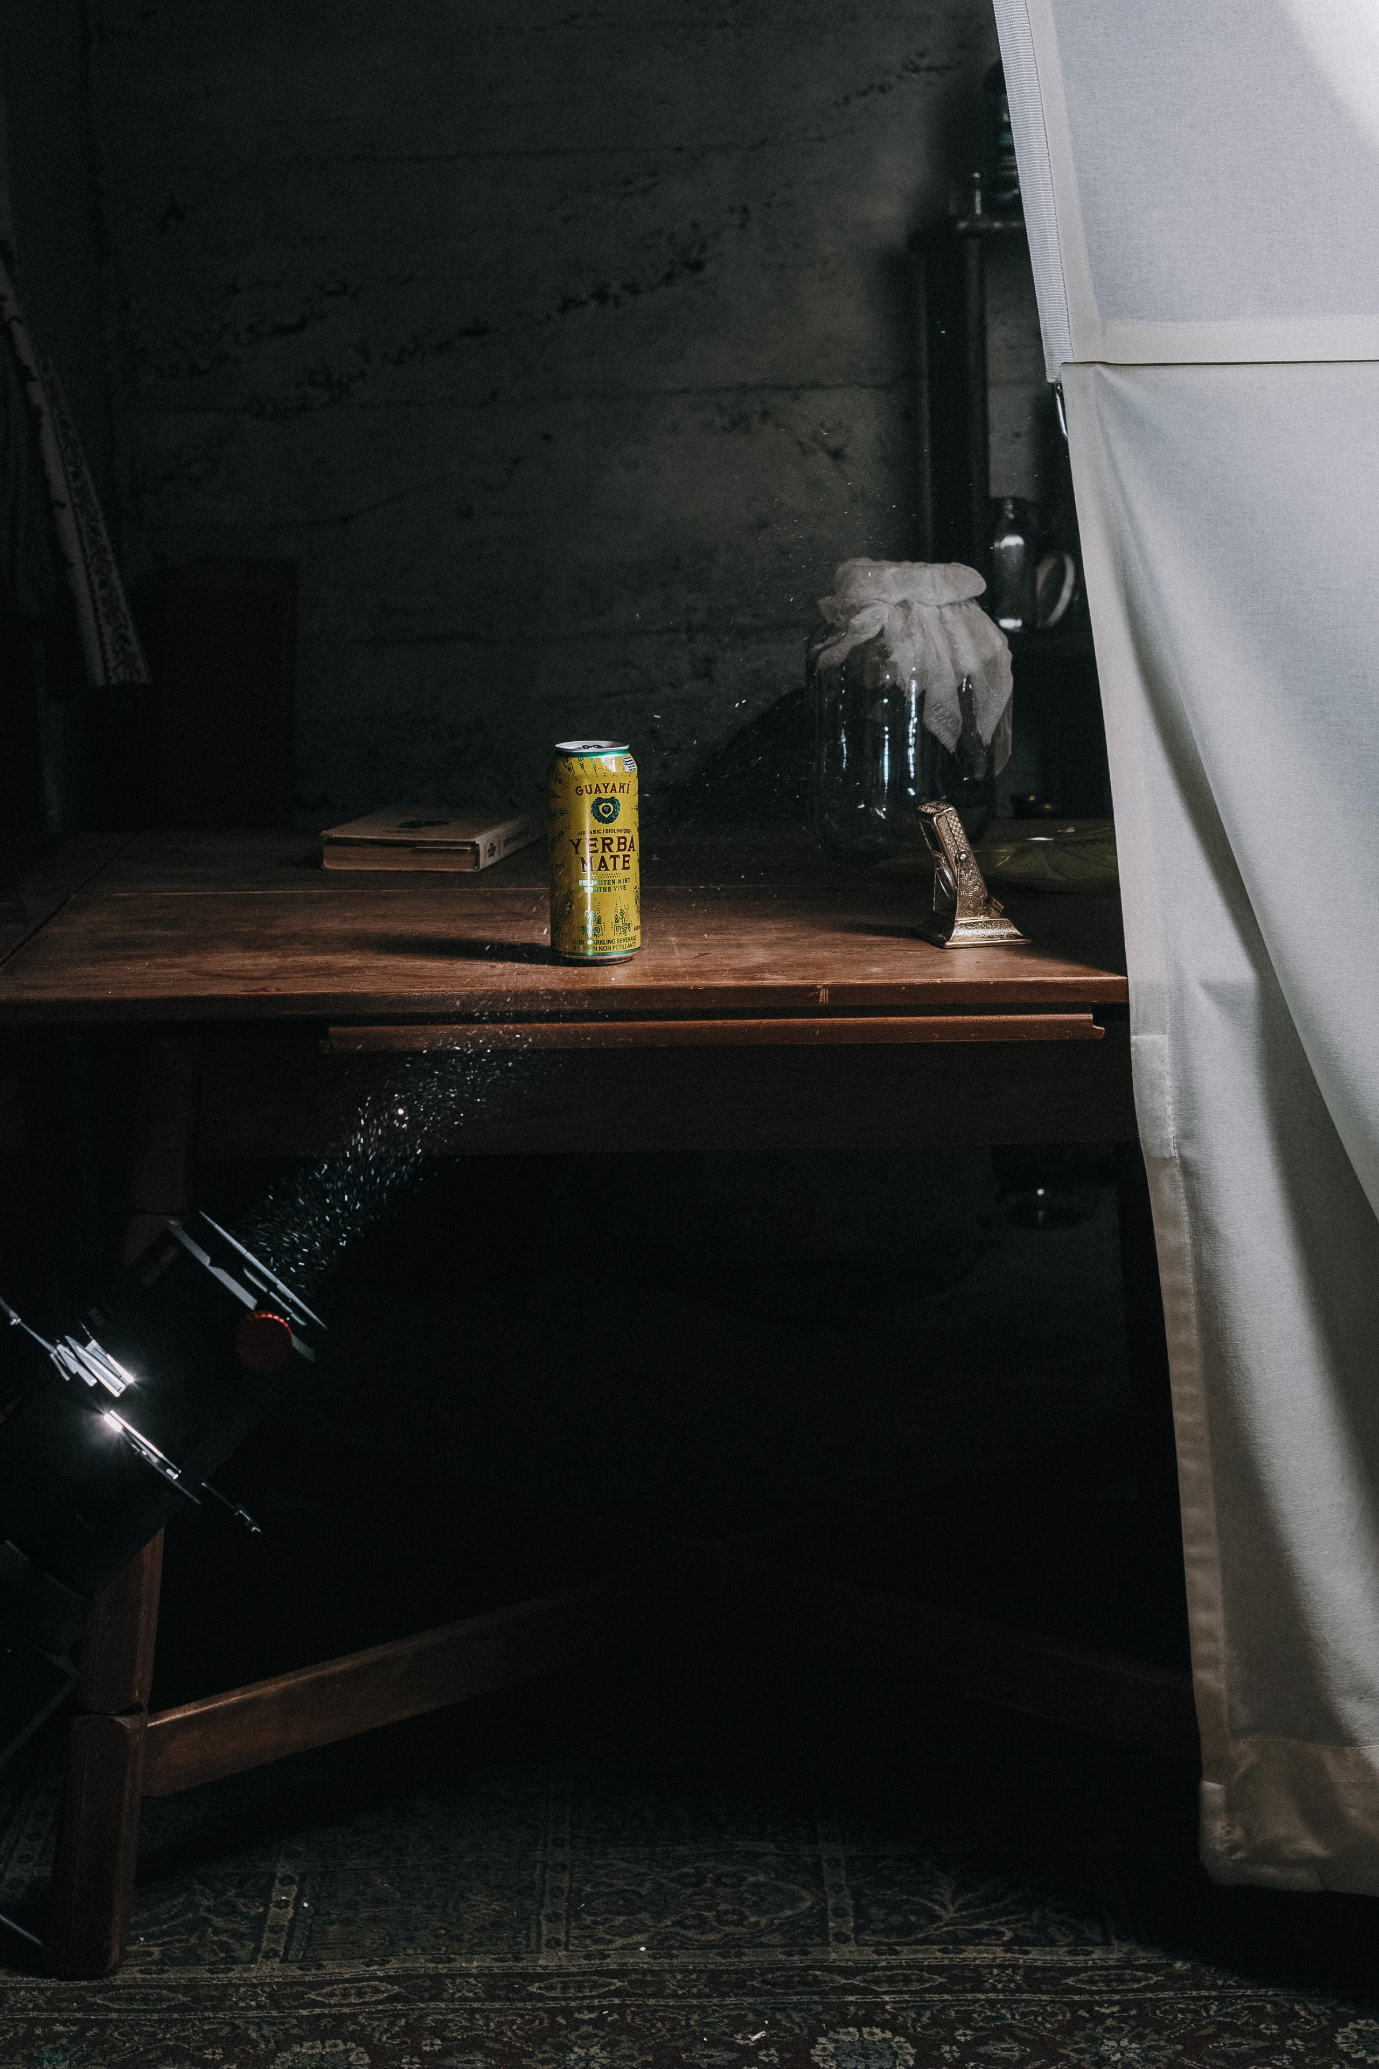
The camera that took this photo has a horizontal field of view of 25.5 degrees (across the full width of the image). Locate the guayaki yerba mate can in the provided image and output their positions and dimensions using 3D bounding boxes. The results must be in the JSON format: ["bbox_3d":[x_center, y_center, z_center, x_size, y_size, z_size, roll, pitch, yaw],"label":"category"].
[{"bbox_3d":[-0.069,-0.133,2.224,0.066,0.157,0.066,-1,12,0],"label":"guayaki yerba mate can"}]

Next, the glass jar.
[{"bbox_3d":[0.188,-0.285,2.696,0.166,0.244,0.166,-1,12,0],"label":"glass jar"}]

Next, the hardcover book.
[{"bbox_3d":[-0.229,-0.177,2.750,0.144,0.027,0.202,2,12,13],"label":"hardcover book"}]

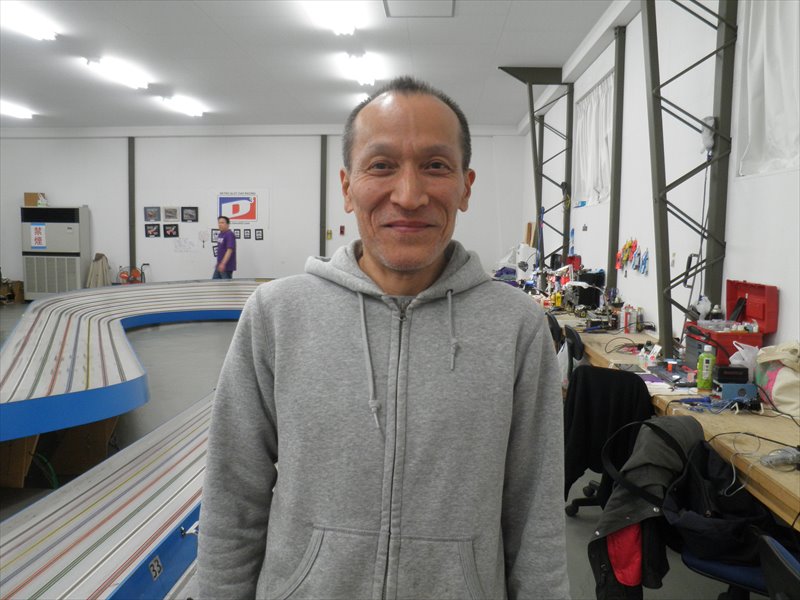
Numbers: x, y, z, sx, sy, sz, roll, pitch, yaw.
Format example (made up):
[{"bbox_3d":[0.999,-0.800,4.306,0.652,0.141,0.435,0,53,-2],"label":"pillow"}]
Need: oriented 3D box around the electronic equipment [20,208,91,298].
[{"bbox_3d":[-6.943,-0.911,13.170,1.197,1.886,0.440,1,6,3],"label":"electronic equipment"}]

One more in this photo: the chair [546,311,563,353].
[{"bbox_3d":[1.339,0.471,5.207,0.560,0.820,0.520,1,6,3],"label":"chair"}]

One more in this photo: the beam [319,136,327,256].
[{"bbox_3d":[-1.442,-1.438,12.083,0.106,3.225,0.106,1,6,3],"label":"beam"}]

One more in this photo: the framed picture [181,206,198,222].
[{"bbox_3d":[-3.987,-1.612,12.235,0.330,0.287,0.025,1,6,3],"label":"framed picture"}]

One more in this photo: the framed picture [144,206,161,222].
[{"bbox_3d":[-5.053,-1.745,13.212,0.334,0.287,0.025,1,6,3],"label":"framed picture"}]

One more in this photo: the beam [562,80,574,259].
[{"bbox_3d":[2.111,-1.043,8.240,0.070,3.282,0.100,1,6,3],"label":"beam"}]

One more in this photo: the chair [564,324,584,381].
[{"bbox_3d":[1.257,0.584,3.976,0.550,0.840,0.520,1,6,3],"label":"chair"}]

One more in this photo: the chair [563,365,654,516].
[{"bbox_3d":[1.063,0.685,3.190,0.520,0.800,0.560,4,7,33],"label":"chair"}]

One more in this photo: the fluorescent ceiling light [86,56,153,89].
[{"bbox_3d":[-3.394,-2.742,7.866,0.240,0.100,1.250,1,6,3],"label":"fluorescent ceiling light"}]

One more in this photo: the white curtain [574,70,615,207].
[{"bbox_3d":[1.965,-1.583,6.668,0.100,1.208,1.685,1,6,3],"label":"white curtain"}]

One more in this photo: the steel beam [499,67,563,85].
[{"bbox_3d":[1.537,-2.637,7.658,0.756,0.203,0.110,1,6,3],"label":"steel beam"}]

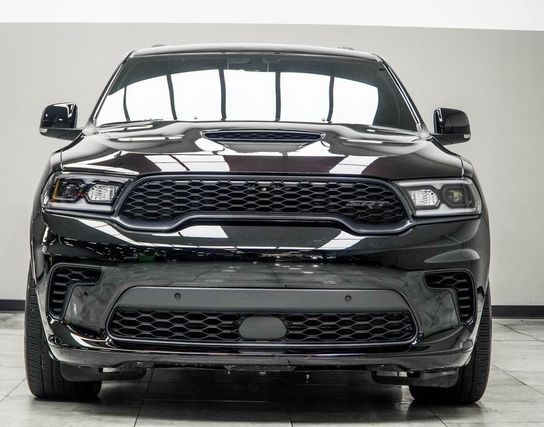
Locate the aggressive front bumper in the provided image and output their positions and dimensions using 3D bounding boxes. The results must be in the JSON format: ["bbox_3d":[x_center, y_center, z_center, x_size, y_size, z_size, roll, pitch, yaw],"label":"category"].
[{"bbox_3d":[-0.040,0.318,4.933,1.850,0.610,0.500,1,1,-2],"label":"aggressive front bumper"}]

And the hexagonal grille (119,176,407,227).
[{"bbox_3d":[-0.030,-0.045,4.758,1.080,0.190,0.140,1,1,-2],"label":"hexagonal grille"}]

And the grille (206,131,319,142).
[{"bbox_3d":[-0.049,-0.325,5.474,0.510,0.055,0.090,1,1,-2],"label":"grille"}]

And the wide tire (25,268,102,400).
[{"bbox_3d":[-0.881,0.422,5.609,0.300,0.770,0.770,1,1,-2],"label":"wide tire"}]

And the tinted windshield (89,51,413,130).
[{"bbox_3d":[-0.076,-0.619,6.450,1.550,0.200,0.940,1,36,-2],"label":"tinted windshield"}]

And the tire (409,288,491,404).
[{"bbox_3d":[0.753,0.443,5.661,0.300,0.770,0.770,1,1,-2],"label":"tire"}]

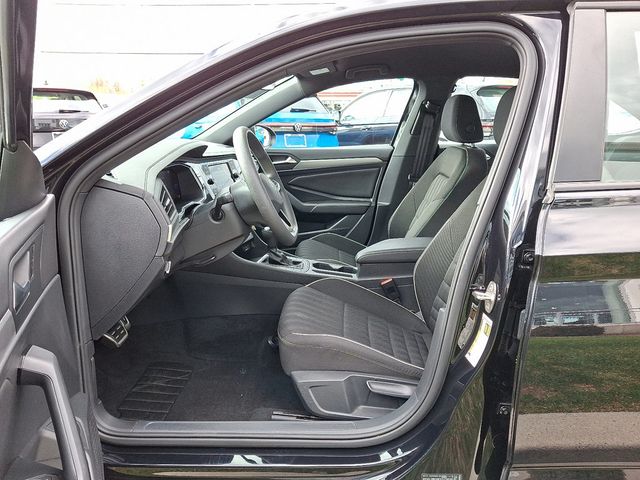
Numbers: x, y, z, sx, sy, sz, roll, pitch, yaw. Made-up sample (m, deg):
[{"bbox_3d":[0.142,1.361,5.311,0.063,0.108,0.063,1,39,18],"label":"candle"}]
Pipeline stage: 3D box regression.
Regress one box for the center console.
[{"bbox_3d":[0.070,0.153,1.759,0.860,0.320,0.230,0,14,2],"label":"center console"}]

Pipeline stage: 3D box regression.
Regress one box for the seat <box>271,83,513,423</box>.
[{"bbox_3d":[0.280,-0.001,1.352,0.760,0.880,0.530,0,14,2],"label":"seat"}]

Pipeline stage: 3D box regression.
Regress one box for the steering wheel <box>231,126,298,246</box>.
[{"bbox_3d":[-0.178,-0.141,1.344,0.110,0.365,0.370,-22,11,9],"label":"steering wheel"}]

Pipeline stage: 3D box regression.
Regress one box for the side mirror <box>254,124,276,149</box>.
[{"bbox_3d":[-0.300,-0.567,2.533,0.140,0.160,0.230,6,15,22],"label":"side mirror"}]

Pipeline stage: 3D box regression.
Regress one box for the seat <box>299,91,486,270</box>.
[{"bbox_3d":[0.295,-0.174,2.051,0.770,0.880,0.530,0,14,2],"label":"seat"}]

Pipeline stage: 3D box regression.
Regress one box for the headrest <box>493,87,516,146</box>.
[{"bbox_3d":[0.572,-0.334,1.272,0.130,0.185,0.270,7,13,0],"label":"headrest"}]

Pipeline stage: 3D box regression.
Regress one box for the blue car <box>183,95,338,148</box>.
[{"bbox_3d":[-1.391,-1.819,8.562,1.840,1.630,4.460,-7,15,-28],"label":"blue car"}]

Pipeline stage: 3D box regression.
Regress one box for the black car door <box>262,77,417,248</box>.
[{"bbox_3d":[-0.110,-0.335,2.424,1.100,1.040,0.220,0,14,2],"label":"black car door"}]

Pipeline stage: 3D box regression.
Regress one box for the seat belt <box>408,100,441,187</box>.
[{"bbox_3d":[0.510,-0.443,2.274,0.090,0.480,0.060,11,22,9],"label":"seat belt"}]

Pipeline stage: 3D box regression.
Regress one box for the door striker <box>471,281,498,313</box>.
[{"bbox_3d":[0.335,0.116,0.933,0.050,0.065,0.040,-7,15,-25],"label":"door striker"}]

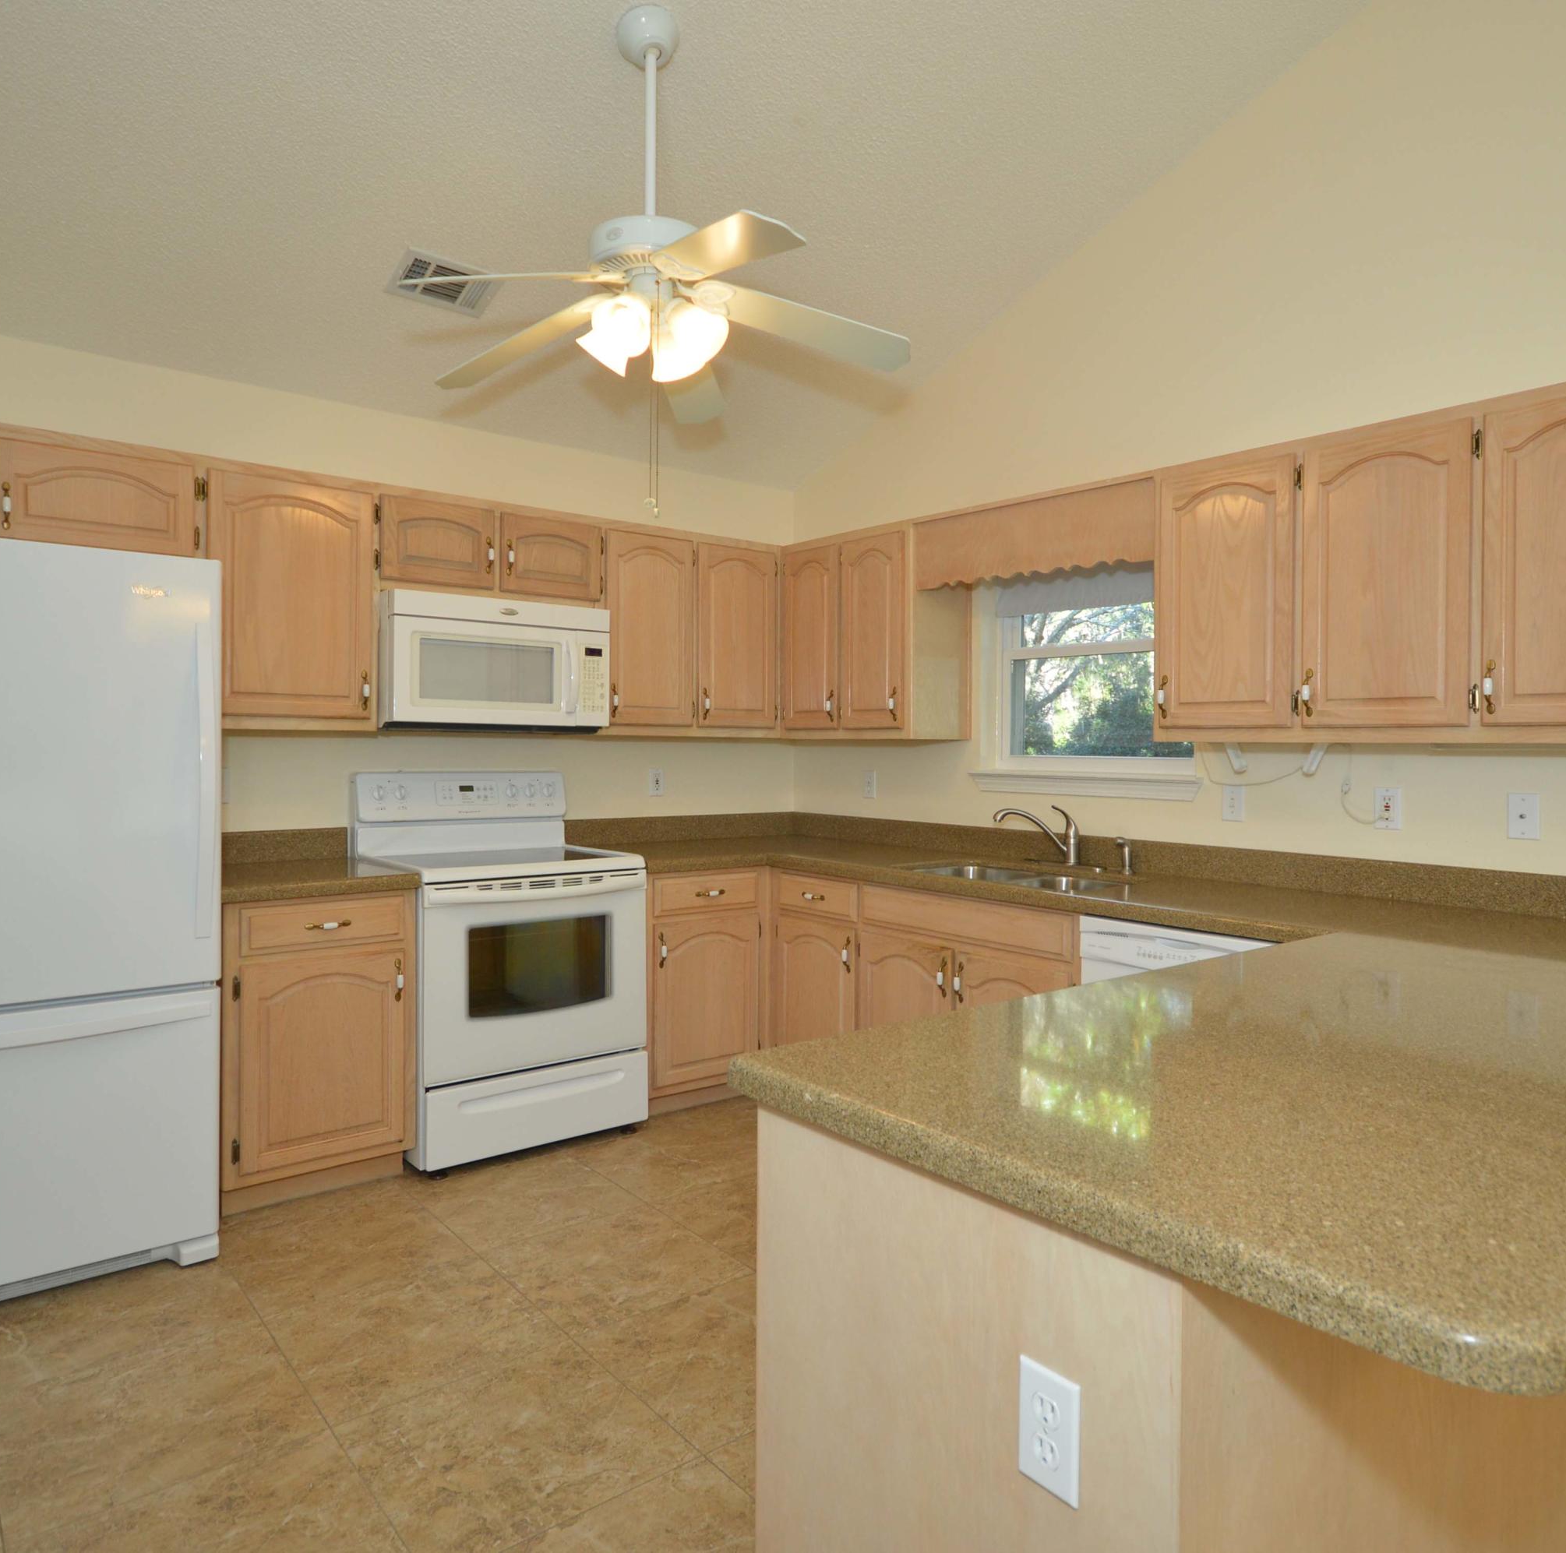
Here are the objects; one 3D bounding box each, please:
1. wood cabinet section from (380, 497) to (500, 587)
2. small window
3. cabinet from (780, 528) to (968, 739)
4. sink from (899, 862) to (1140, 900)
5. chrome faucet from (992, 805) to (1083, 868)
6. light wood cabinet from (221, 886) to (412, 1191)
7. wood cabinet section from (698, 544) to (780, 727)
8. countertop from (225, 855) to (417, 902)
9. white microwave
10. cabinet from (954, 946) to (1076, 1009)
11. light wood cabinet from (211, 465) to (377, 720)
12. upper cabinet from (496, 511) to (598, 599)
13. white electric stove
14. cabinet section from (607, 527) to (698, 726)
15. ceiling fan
[{"bbox_3d":[-1.200,-0.750,3.661,0.380,0.265,0.355,0,2,-38],"label":"wood cabinet section"},{"bbox_3d":[1.025,-0.387,3.771,0.120,0.890,0.910,-1,2,-39],"label":"small window"},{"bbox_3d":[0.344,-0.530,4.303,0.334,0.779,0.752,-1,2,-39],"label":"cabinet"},{"bbox_3d":[0.734,0.409,3.502,0.400,0.195,0.745,-1,2,-39],"label":"sink"},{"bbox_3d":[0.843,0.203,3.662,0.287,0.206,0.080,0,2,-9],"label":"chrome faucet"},{"bbox_3d":[-1.486,0.718,3.330,0.530,0.783,0.625,-1,2,-39],"label":"light wood cabinet"},{"bbox_3d":[-0.271,-0.538,4.407,0.377,0.703,0.355,0,2,-38],"label":"wood cabinet section"},{"bbox_3d":[-1.473,0.308,3.308,0.543,0.040,0.650,-1,2,-39],"label":"countertop"},{"bbox_3d":[-1.030,-0.374,3.775,0.756,0.413,0.440,-1,2,-39],"label":"white microwave"},{"bbox_3d":[0.897,0.819,3.376,0.620,0.615,0.450,-1,2,-39],"label":"cabinet"},{"bbox_3d":[-1.558,-0.531,3.431,0.490,0.779,0.334,-1,2,-39],"label":"light wood cabinet"},{"bbox_3d":[-0.894,-0.757,3.931,0.405,0.287,0.325,-1,2,-39],"label":"upper cabinet"},{"bbox_3d":[-0.945,0.591,3.700,0.762,1.190,0.680,-1,2,-39],"label":"white electric stove"},{"bbox_3d":[-0.575,-0.535,4.165,0.375,0.700,0.355,0,2,-38],"label":"cabinet section"},{"bbox_3d":[-0.313,-1.395,2.688,1.300,0.870,1.300,-1,2,-39],"label":"ceiling fan"}]

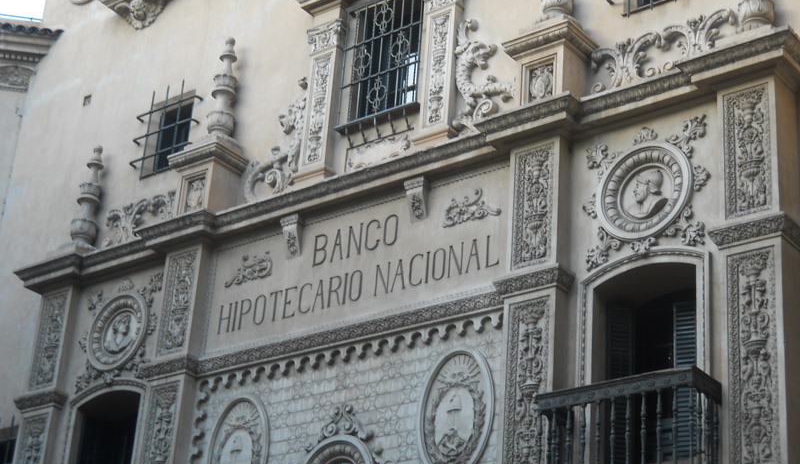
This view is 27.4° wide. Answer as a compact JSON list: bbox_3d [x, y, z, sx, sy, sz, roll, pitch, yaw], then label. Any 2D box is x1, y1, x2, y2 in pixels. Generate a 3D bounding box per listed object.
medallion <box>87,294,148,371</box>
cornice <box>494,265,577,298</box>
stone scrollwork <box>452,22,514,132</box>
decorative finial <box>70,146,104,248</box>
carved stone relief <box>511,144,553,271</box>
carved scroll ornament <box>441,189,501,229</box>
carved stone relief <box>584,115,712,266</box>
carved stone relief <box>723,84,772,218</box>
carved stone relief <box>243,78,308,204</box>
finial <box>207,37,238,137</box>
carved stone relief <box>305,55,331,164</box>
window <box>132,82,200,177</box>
[{"bbox_3d":[-3.553,1.269,20.657,0.950,0.972,0.120,-15,-32,35],"label":"medallion"},{"bbox_3d":[1.391,0.567,17.101,0.794,0.205,0.301,-15,-32,35],"label":"cornice"},{"bbox_3d":[1.012,-1.918,19.213,0.986,1.619,0.198,-15,-32,35],"label":"stone scrollwork"},{"bbox_3d":[-4.181,-0.510,22.317,0.348,1.522,0.348,-15,-32,35],"label":"decorative finial"},{"bbox_3d":[1.382,-0.266,16.881,0.490,1.358,0.070,-15,-32,35],"label":"carved stone relief"},{"bbox_3d":[0.783,-0.294,17.619,0.765,0.325,0.080,-15,-32,35],"label":"carved scroll ornament"},{"bbox_3d":[2.487,-0.411,16.803,1.491,1.517,0.109,-15,-32,35],"label":"carved stone relief"},{"bbox_3d":[3.379,-0.787,15.961,0.486,1.376,0.064,-15,-32,35],"label":"carved stone relief"},{"bbox_3d":[-1.589,-1.208,21.137,0.979,1.632,0.198,-15,-32,35],"label":"carved stone relief"},{"bbox_3d":[-2.281,-1.931,21.486,0.348,1.484,0.348,4,-26,2],"label":"finial"},{"bbox_3d":[-1.033,-1.571,20.778,0.314,1.568,0.058,-15,-32,35],"label":"carved stone relief"},{"bbox_3d":[-3.201,-1.345,22.763,1.216,1.389,0.256,-15,-32,35],"label":"window"}]

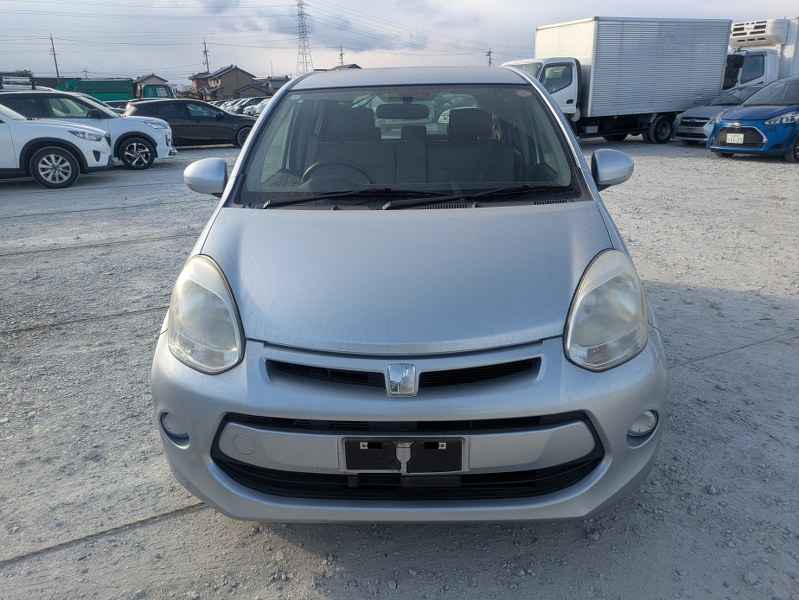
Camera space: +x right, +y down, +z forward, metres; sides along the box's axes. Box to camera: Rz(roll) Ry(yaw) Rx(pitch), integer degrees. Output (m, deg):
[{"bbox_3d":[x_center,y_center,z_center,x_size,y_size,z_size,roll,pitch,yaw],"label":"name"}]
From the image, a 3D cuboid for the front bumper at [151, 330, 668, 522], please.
[{"bbox_3d":[0.019,0.362,1.777,1.630,0.520,0.460,-1,20,2],"label":"front bumper"}]

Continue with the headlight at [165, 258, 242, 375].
[{"bbox_3d":[-0.587,0.029,1.786,0.310,0.250,0.440,-1,20,2],"label":"headlight"}]

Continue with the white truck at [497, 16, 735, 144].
[{"bbox_3d":[5.290,-5.655,15.149,6.050,2.980,2.250,-9,21,-20],"label":"white truck"}]

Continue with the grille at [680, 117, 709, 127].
[{"bbox_3d":[6.989,-4.228,13.713,0.140,0.190,0.840,-10,21,-23],"label":"grille"}]

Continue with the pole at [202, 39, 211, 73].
[{"bbox_3d":[-37.618,-44.935,114.051,1.300,12.300,0.600,-8,21,-18],"label":"pole"}]

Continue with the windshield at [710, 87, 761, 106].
[{"bbox_3d":[8.266,-4.945,14.087,0.850,0.430,1.400,-10,21,-23],"label":"windshield"}]

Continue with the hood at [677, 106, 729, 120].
[{"bbox_3d":[7.492,-4.524,13.855,1.050,0.280,1.460,-10,21,-23],"label":"hood"}]

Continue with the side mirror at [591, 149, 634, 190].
[{"bbox_3d":[0.895,-0.567,2.453,0.205,0.165,0.135,-1,20,2],"label":"side mirror"}]

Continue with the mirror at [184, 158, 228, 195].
[{"bbox_3d":[-0.825,-0.538,2.495,0.205,0.165,0.135,-1,20,2],"label":"mirror"}]

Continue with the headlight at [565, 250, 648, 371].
[{"bbox_3d":[0.599,0.017,1.720,0.320,0.290,0.390,-1,19,3],"label":"headlight"}]

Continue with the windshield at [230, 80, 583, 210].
[{"bbox_3d":[0.035,-0.666,2.405,1.370,0.460,0.800,-1,19,3],"label":"windshield"}]

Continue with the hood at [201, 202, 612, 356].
[{"bbox_3d":[0.019,-0.116,1.909,1.410,0.290,0.840,-1,20,2],"label":"hood"}]

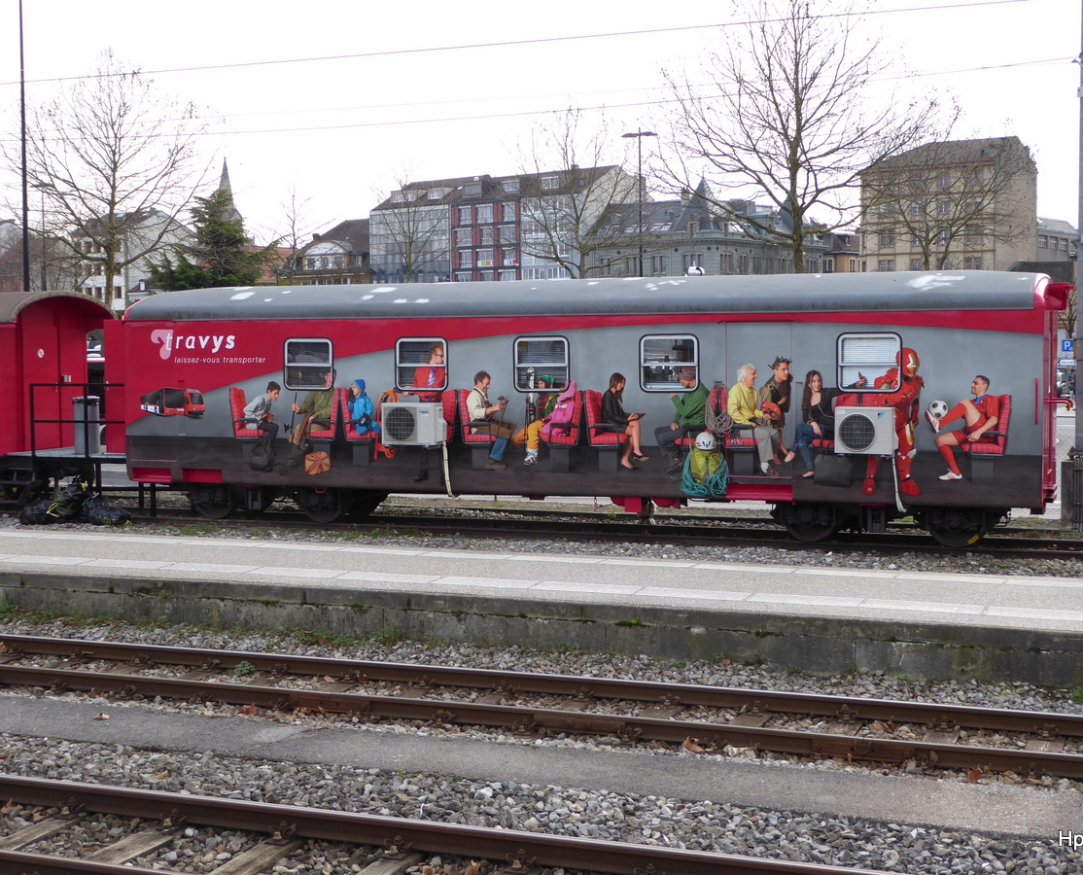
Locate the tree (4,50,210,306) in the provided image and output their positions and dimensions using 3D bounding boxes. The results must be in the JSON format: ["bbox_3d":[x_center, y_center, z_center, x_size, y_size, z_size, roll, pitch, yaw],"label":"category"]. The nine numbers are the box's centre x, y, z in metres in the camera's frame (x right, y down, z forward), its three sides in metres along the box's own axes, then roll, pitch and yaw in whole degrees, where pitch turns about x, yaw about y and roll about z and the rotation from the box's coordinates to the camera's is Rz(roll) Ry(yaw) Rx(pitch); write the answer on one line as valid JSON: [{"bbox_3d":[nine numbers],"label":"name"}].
[{"bbox_3d":[-17.377,-8.219,66.355,8.200,14.630,8.200,0,3,0],"label":"tree"}]

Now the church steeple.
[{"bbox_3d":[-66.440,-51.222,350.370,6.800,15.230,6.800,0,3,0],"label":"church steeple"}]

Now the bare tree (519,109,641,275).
[{"bbox_3d":[1.689,-8.309,76.335,6.100,13.780,6.100,0,3,0],"label":"bare tree"}]

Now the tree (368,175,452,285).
[{"bbox_3d":[-7.967,-9.223,100.323,5.200,13.300,5.200,0,3,0],"label":"tree"}]

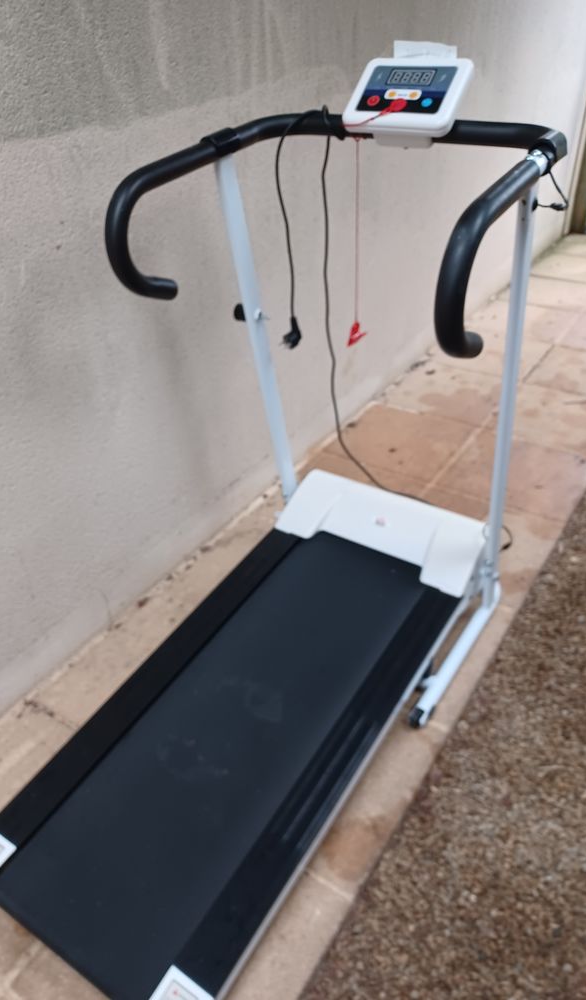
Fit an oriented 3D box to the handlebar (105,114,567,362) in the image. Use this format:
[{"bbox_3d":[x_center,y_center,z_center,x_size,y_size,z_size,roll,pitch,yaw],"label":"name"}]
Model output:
[{"bbox_3d":[0.079,-0.453,1.198,0.607,0.264,0.524,19,41,27],"label":"handlebar"}]

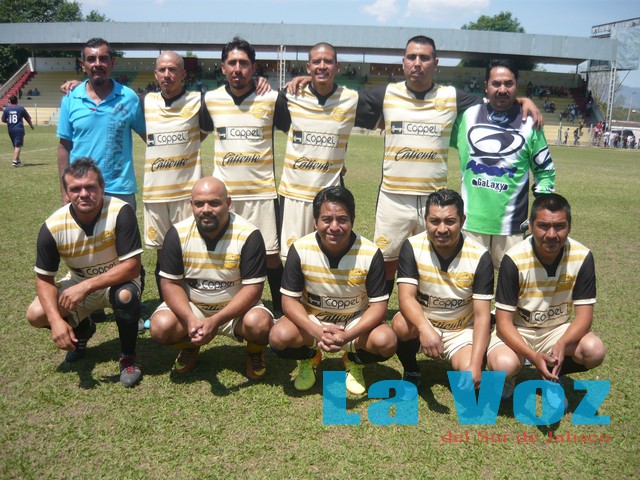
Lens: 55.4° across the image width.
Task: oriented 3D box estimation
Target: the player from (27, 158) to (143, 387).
[{"bbox_3d":[-1.135,0.127,3.072,0.550,1.010,0.700,-1,11,-14],"label":"player"}]

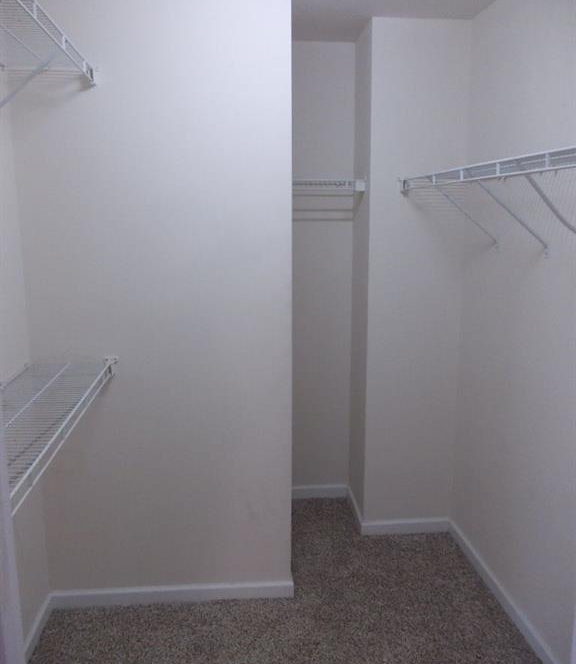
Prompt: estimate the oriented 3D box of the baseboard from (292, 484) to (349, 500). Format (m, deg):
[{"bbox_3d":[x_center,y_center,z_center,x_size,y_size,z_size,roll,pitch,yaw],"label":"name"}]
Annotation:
[{"bbox_3d":[0.164,0.921,3.546,0.360,0.073,0.020,-1,11,-4],"label":"baseboard"}]

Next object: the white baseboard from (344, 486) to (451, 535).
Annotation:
[{"bbox_3d":[0.580,0.954,3.369,0.465,0.073,0.431,-1,11,-4],"label":"white baseboard"}]

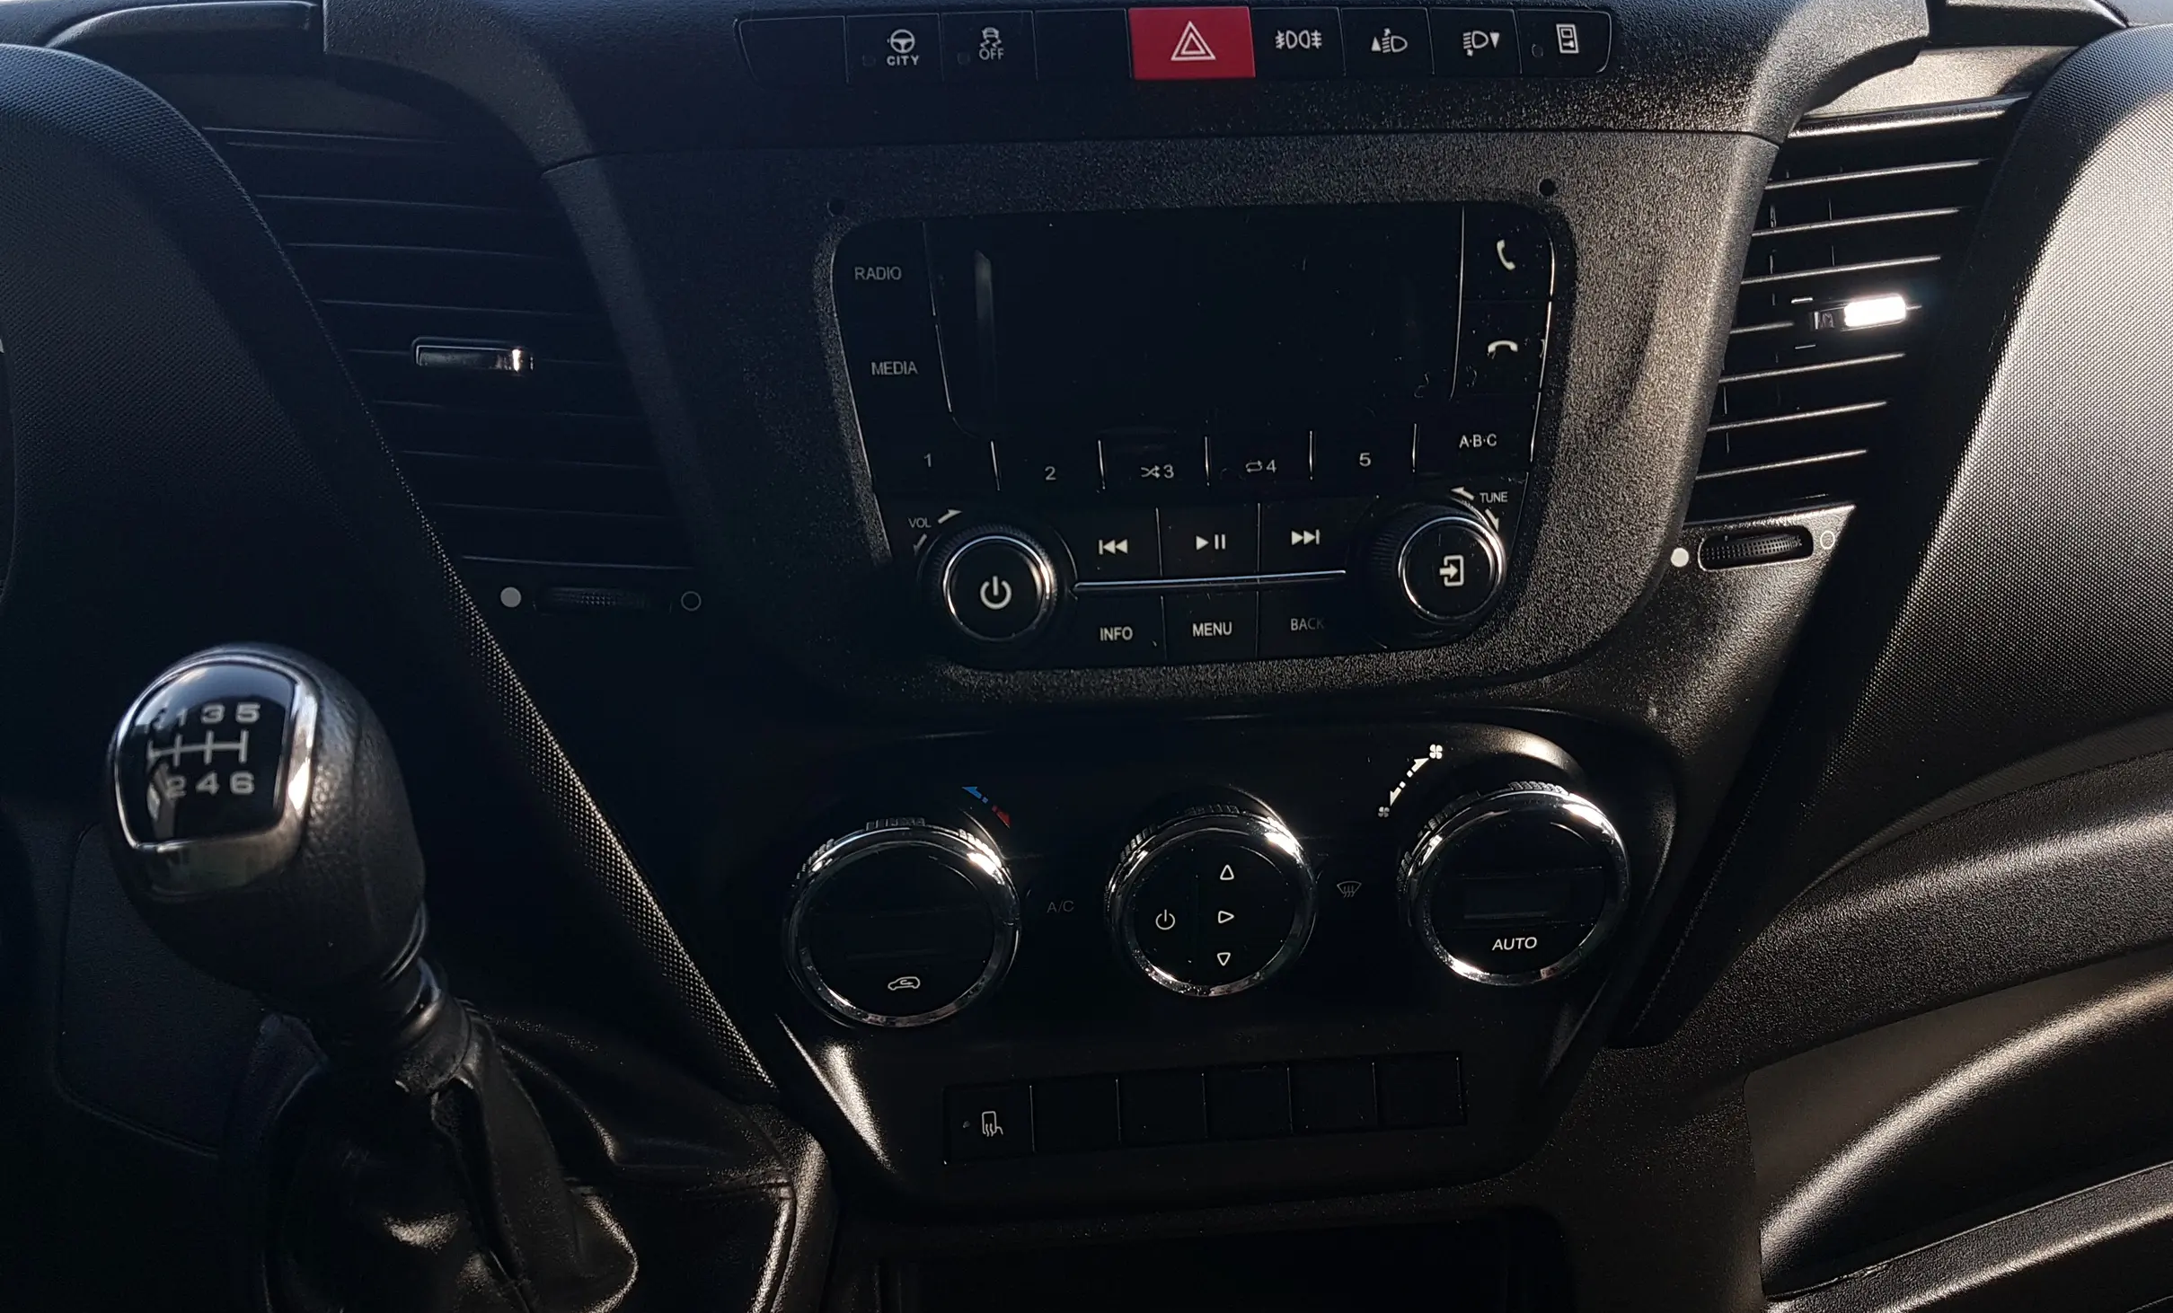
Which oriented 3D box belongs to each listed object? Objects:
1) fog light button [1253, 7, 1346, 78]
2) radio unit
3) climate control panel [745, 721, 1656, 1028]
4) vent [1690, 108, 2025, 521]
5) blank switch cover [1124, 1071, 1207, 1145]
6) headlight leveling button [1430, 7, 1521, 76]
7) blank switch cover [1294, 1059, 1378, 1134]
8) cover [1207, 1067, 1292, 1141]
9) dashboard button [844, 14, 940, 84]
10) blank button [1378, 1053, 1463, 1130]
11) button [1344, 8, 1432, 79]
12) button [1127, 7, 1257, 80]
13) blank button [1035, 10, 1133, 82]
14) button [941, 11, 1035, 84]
[{"bbox_3d":[0.060,-0.174,0.463,0.025,0.022,0.012,-3,-7,-4],"label":"fog light button"},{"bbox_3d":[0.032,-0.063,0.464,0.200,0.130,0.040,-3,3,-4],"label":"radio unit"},{"bbox_3d":[0.035,0.064,0.478,0.252,0.088,0.045,-3,16,-4],"label":"climate control panel"},{"bbox_3d":[0.233,-0.105,0.495,0.092,0.127,0.040,-8,8,-13],"label":"vent"},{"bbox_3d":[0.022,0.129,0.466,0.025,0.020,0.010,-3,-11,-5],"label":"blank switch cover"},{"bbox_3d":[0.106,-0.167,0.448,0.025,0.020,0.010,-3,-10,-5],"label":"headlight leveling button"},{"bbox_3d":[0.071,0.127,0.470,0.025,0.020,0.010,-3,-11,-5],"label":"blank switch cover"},{"bbox_3d":[0.050,0.136,0.498,0.025,0.025,0.012,-3,16,-4],"label":"cover"},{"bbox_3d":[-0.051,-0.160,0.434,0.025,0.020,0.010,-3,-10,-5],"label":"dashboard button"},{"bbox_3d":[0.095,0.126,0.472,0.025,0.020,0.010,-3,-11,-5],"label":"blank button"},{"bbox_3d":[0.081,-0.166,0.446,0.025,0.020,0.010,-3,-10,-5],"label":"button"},{"bbox_3d":[0.030,-0.173,0.460,0.035,0.022,0.013,-3,-7,-4],"label":"button"},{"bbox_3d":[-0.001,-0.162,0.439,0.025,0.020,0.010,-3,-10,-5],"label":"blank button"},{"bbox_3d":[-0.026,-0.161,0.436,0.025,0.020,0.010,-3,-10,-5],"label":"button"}]

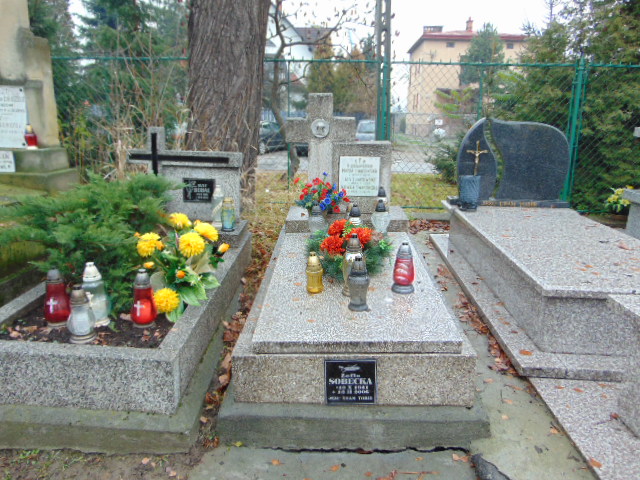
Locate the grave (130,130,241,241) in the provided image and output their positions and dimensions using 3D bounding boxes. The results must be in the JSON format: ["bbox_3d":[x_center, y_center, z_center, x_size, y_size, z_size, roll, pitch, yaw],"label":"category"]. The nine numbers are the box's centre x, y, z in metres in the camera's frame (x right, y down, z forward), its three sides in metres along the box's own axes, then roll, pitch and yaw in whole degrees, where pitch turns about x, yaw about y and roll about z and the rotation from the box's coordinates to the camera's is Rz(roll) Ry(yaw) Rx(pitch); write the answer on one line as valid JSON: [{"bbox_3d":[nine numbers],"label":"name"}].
[{"bbox_3d":[-0.987,-0.436,3.459,0.847,0.798,0.266,1,17,1],"label":"grave"}]

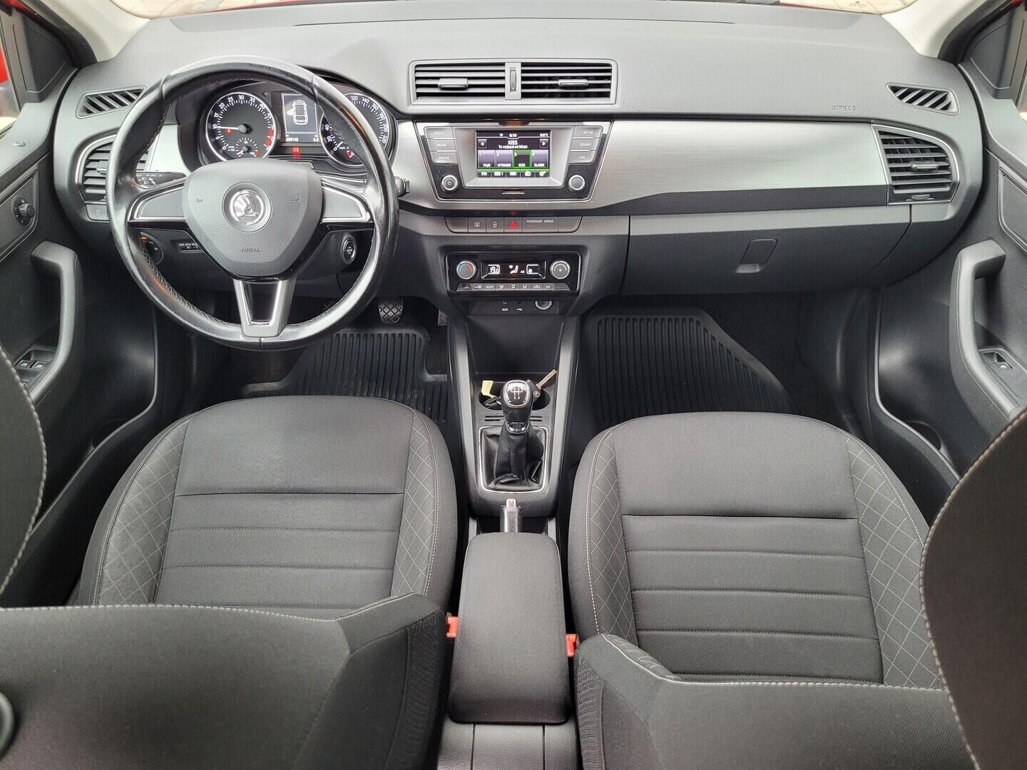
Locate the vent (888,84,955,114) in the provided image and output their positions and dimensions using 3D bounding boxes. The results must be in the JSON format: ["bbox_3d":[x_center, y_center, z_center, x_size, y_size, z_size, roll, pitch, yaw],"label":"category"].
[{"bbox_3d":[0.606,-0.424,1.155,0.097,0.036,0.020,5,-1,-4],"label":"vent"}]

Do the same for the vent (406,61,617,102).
[{"bbox_3d":[0.000,-0.444,1.135,0.295,0.059,0.030,0,14,0],"label":"vent"}]

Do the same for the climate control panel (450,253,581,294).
[{"bbox_3d":[0.000,-0.178,1.214,0.206,0.068,0.030,0,21,0],"label":"climate control panel"}]

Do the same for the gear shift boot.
[{"bbox_3d":[0.000,0.061,1.240,0.100,0.175,0.130,0,39,0],"label":"gear shift boot"}]

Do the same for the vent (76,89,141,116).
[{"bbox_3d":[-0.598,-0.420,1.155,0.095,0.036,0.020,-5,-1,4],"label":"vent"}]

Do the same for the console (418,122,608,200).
[{"bbox_3d":[-0.001,-0.337,1.159,0.277,0.111,0.040,0,21,0],"label":"console"}]

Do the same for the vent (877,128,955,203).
[{"bbox_3d":[0.594,-0.330,1.159,0.096,0.106,0.040,0,21,0],"label":"vent"}]

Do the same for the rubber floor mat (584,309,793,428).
[{"bbox_3d":[0.388,0.074,1.582,0.460,0.070,0.560,0,55,0],"label":"rubber floor mat"}]

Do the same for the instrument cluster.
[{"bbox_3d":[-0.317,-0.379,1.140,0.275,0.128,0.060,0,17,0],"label":"instrument cluster"}]

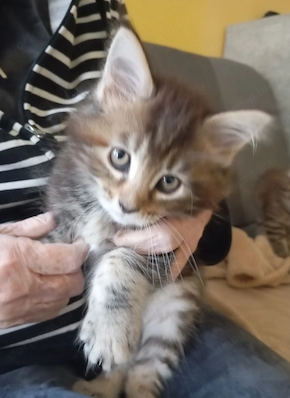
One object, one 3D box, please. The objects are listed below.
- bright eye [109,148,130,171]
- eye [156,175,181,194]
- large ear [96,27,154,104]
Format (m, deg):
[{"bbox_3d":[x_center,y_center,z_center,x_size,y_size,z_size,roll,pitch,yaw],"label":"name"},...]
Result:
[{"bbox_3d":[-0.021,-0.032,0.263,0.016,0.015,0.009,21,6,1],"label":"bright eye"},{"bbox_3d":[0.019,-0.012,0.267,0.019,0.015,0.009,17,8,-8],"label":"eye"},{"bbox_3d":[-0.018,-0.118,0.285,0.049,0.064,0.025,-3,3,7],"label":"large ear"}]

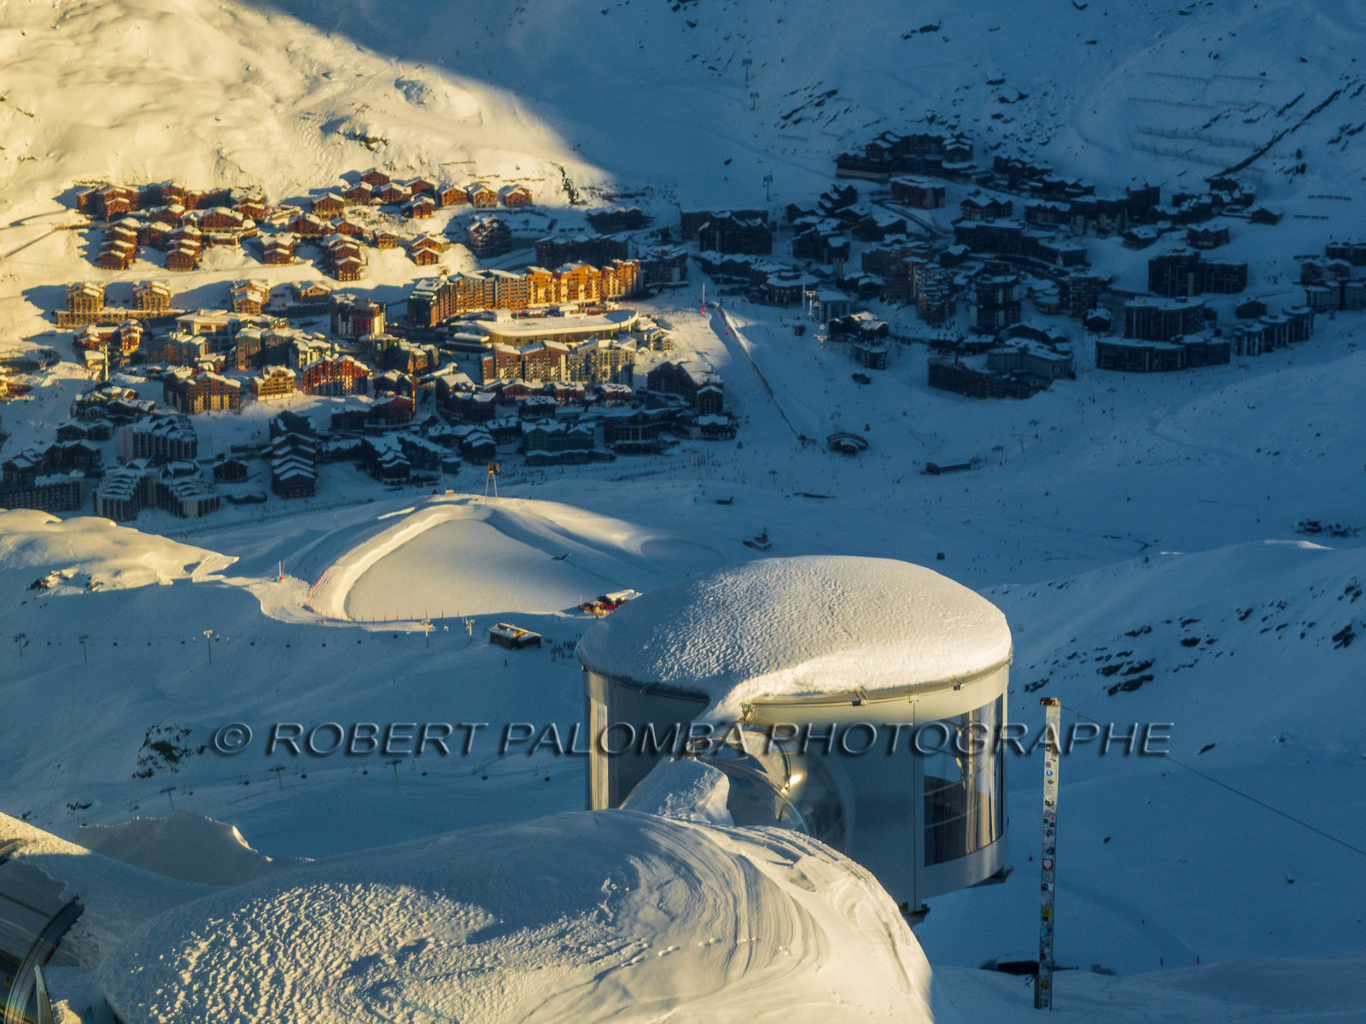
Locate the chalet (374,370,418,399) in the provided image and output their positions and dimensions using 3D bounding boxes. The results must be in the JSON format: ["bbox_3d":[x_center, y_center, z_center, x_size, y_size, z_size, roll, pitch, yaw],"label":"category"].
[{"bbox_3d":[-172.189,-76.942,3795.317,22.000,15.000,15.000,5,15,17],"label":"chalet"}]

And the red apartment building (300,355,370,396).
[{"bbox_3d":[-216.790,-85.070,3951.860,41.490,22.770,16.190,0,14,-1],"label":"red apartment building"}]

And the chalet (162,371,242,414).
[{"bbox_3d":[-313.780,-83.280,4154.100,34.500,27.400,38.600,-7,16,-27],"label":"chalet"}]

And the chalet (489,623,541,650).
[{"bbox_3d":[-90.060,65.720,3413.120,15.200,9.000,26.000,-11,17,-36],"label":"chalet"}]

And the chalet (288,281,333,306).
[{"bbox_3d":[-241.220,-141.940,4118.840,22.260,12.140,17.200,-5,15,-18],"label":"chalet"}]

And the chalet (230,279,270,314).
[{"bbox_3d":[-263.636,-131.198,3878.838,20.000,16.000,22.000,2,14,8],"label":"chalet"}]

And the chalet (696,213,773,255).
[{"bbox_3d":[34.260,-183.770,4204.860,49.080,25.300,18.220,0,14,0],"label":"chalet"}]

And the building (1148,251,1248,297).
[{"bbox_3d":[333.100,-153.740,4103.660,62.740,25.810,19.230,1,14,4],"label":"building"}]

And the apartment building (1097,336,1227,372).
[{"bbox_3d":[290.609,-94.679,3827.817,79.000,16.000,26.000,-2,14,-8],"label":"apartment building"}]

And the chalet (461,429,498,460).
[{"bbox_3d":[-123.930,-41.400,3870.900,15.690,16.190,17.200,-7,16,-25],"label":"chalet"}]

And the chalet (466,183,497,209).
[{"bbox_3d":[-134.990,-212.840,4272.660,17.200,13.660,14.670,-5,15,-19],"label":"chalet"}]

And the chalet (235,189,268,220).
[{"bbox_3d":[-271.945,-193.556,3996.083,18.000,15.500,20.000,2,14,8],"label":"chalet"}]

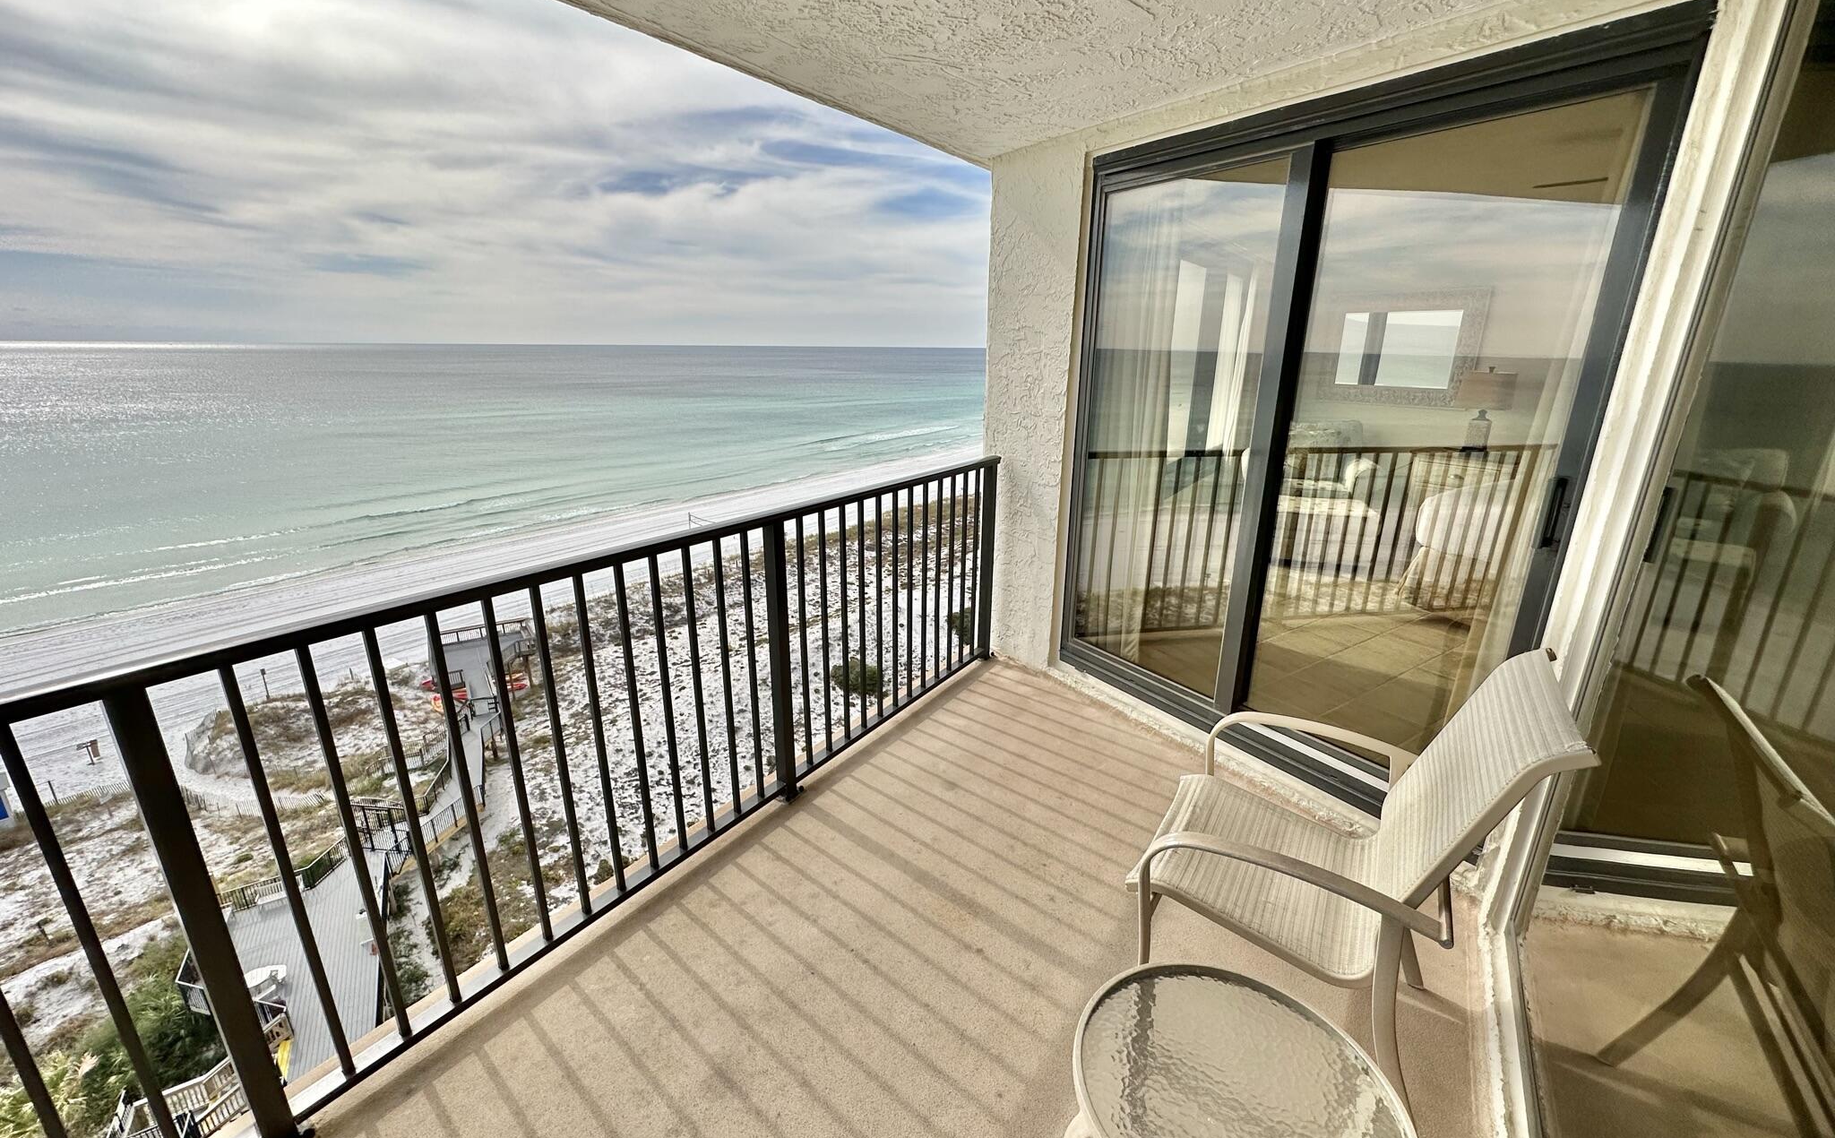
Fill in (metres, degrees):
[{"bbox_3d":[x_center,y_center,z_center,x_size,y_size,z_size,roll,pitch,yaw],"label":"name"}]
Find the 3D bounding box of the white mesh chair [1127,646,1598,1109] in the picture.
[{"bbox_3d":[0.922,0.655,1.721,0.735,0.980,0.630,10,20,30],"label":"white mesh chair"}]

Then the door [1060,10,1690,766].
[{"bbox_3d":[1.265,-0.389,2.667,0.120,2.230,1.797,-11,20,-33],"label":"door"}]

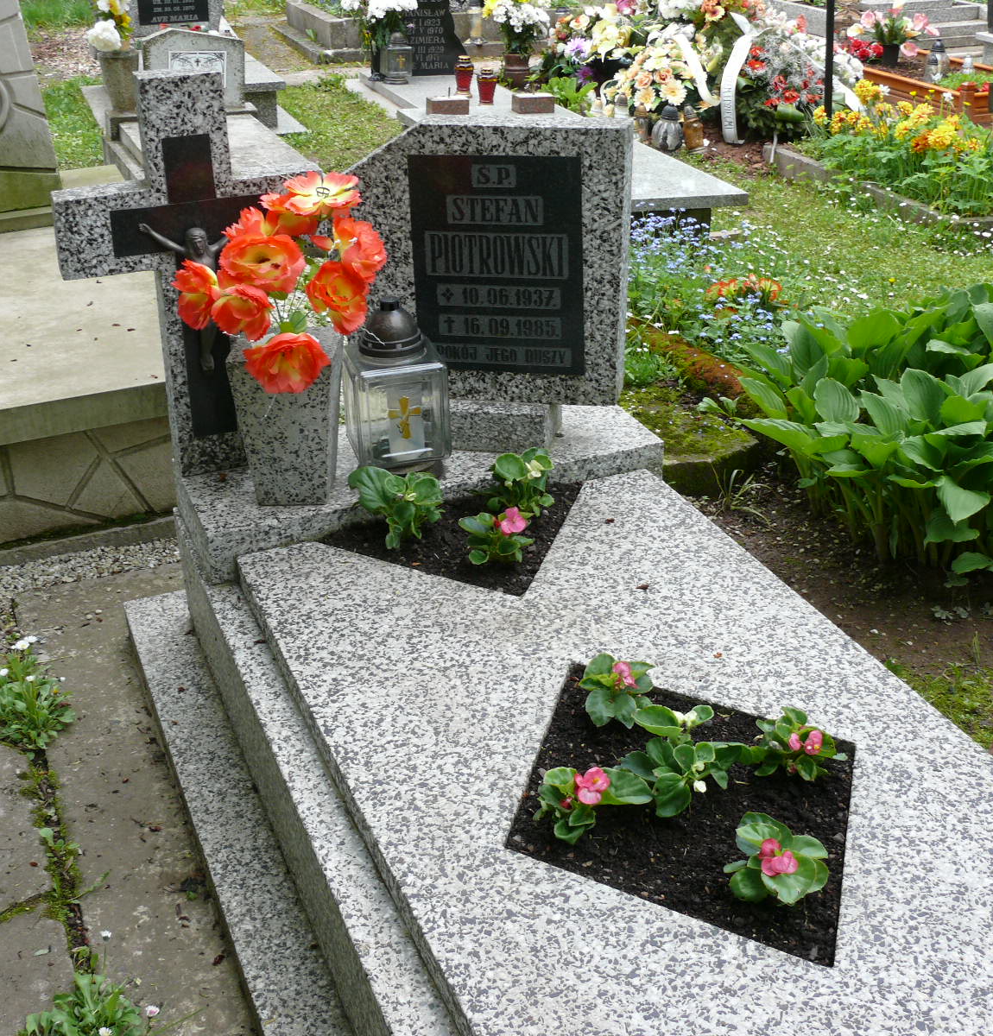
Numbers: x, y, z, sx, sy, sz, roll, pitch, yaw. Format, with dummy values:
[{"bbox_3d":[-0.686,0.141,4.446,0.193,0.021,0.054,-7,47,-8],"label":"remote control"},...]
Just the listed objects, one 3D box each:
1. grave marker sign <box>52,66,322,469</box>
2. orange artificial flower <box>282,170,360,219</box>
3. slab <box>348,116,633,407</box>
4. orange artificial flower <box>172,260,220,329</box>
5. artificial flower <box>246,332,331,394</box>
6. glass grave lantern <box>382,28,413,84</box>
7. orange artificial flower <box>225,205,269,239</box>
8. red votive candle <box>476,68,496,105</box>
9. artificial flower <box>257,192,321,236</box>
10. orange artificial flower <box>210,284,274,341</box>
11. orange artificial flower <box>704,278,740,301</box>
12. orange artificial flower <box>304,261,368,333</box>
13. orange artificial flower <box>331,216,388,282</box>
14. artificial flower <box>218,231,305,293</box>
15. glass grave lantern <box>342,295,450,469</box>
[{"bbox_3d":[-0.504,-0.406,2.371,0.437,0.680,0.065,-11,28,-18],"label":"grave marker sign"},{"bbox_3d":[-0.276,-0.505,2.182,0.124,0.052,0.115,-5,45,-6],"label":"orange artificial flower"},{"bbox_3d":[-0.018,-0.477,2.608,0.526,0.508,0.110,3,25,12],"label":"slab"},{"bbox_3d":[-0.512,-0.382,2.385,0.083,0.112,0.105,-10,26,-16],"label":"orange artificial flower"},{"bbox_3d":[-0.348,-0.258,2.320,0.140,0.105,0.090,-2,25,0],"label":"artificial flower"},{"bbox_3d":[-0.543,-2.495,7.535,0.135,0.275,0.135,-10,28,-16],"label":"glass grave lantern"},{"bbox_3d":[-0.427,-0.503,2.400,0.082,0.082,0.095,11,28,26],"label":"orange artificial flower"},{"bbox_3d":[-0.048,-2.159,6.943,0.092,0.181,0.092,-1,27,0],"label":"red votive candle"},{"bbox_3d":[-0.355,-0.518,2.400,0.115,0.085,0.100,-13,27,-23],"label":"artificial flower"},{"bbox_3d":[-0.405,-0.324,2.214,0.098,0.092,0.075,9,17,19],"label":"orange artificial flower"},{"bbox_3d":[0.589,-0.597,3.650,0.092,0.065,0.080,-2,25,0],"label":"orange artificial flower"},{"bbox_3d":[-0.252,-0.350,2.214,0.098,0.105,0.070,-11,9,-19],"label":"orange artificial flower"},{"bbox_3d":[-0.231,-0.453,2.355,0.090,0.110,0.105,7,26,18],"label":"orange artificial flower"},{"bbox_3d":[-0.361,-0.395,2.160,0.130,0.100,0.078,-6,-8,-8],"label":"artificial flower"},{"bbox_3d":[-0.177,-0.229,2.421,0.152,0.305,0.152,-8,27,-13],"label":"glass grave lantern"}]

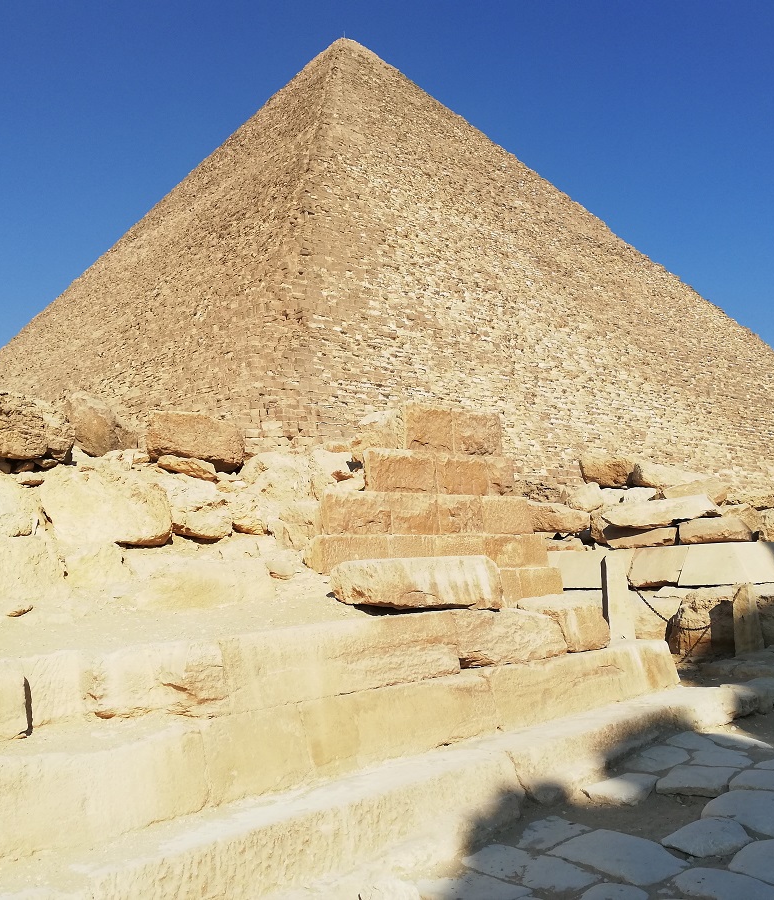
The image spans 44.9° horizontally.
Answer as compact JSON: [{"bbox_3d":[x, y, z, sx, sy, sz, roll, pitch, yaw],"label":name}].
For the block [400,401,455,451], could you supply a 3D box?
[{"bbox_3d":[0.538,-0.326,13.185,0.750,0.630,0.650,3,-10,-32],"label":"block"}]

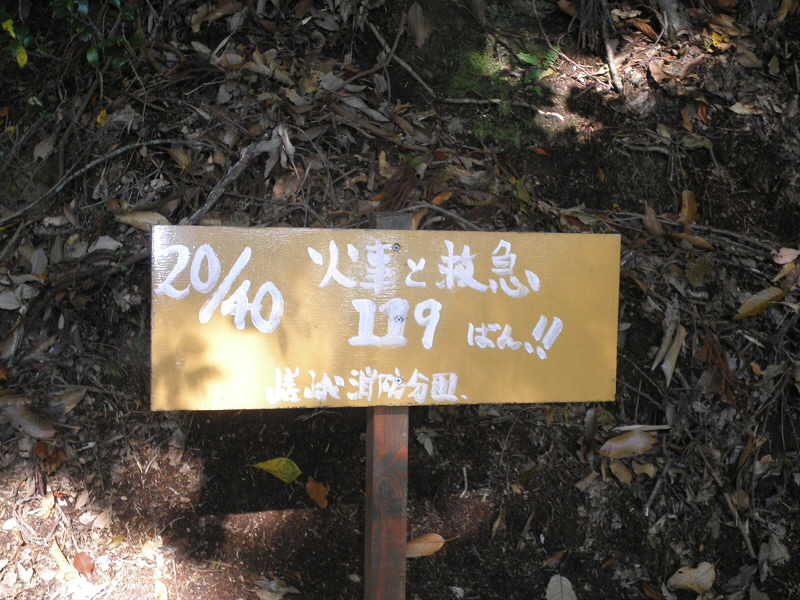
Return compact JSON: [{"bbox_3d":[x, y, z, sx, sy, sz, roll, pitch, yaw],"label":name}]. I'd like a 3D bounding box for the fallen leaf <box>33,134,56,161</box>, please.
[{"bbox_3d":[-0.656,-0.283,1.927,0.030,0.071,0.010,11,-36,8],"label":"fallen leaf"}]

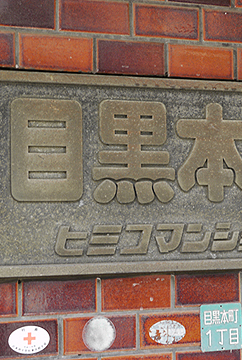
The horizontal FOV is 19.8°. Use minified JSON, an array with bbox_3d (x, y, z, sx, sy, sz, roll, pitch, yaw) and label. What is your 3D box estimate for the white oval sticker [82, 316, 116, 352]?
[{"bbox_3d":[-0.026,0.190,0.857,0.044,0.044,0.006,0,-4,-18],"label":"white oval sticker"}]

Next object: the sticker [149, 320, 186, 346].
[{"bbox_3d":[0.060,0.195,0.886,0.051,0.032,0.004,0,-4,-18],"label":"sticker"}]

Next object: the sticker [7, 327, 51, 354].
[{"bbox_3d":[-0.110,0.192,0.831,0.051,0.034,0.004,0,-4,-18],"label":"sticker"}]

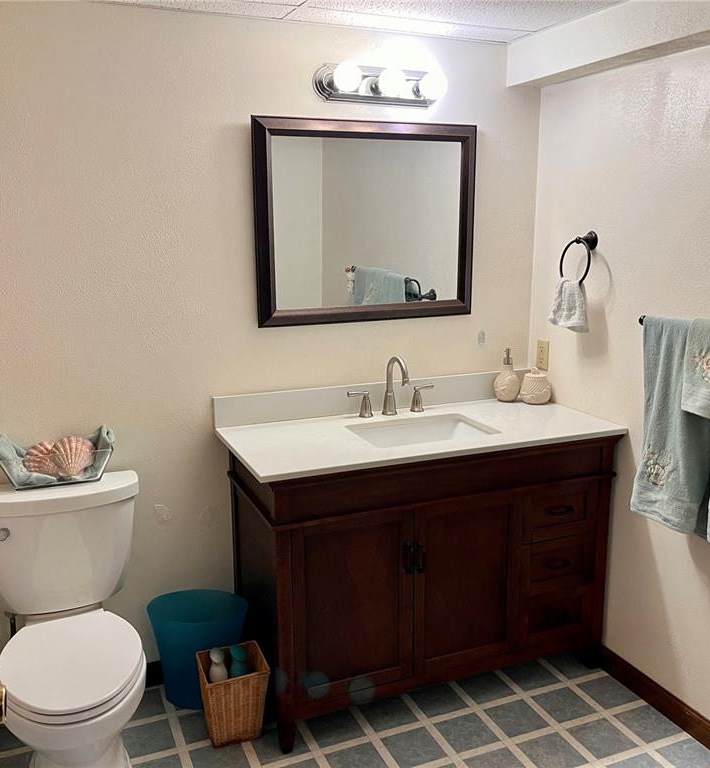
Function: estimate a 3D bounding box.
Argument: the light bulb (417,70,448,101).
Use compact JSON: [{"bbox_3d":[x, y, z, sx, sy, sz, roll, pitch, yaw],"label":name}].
[{"bbox_3d":[0.253,-0.980,2.524,0.086,0.086,0.102,-5,13,-22],"label":"light bulb"}]

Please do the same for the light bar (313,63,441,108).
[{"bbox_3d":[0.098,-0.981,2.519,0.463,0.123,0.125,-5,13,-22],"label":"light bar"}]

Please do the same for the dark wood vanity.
[{"bbox_3d":[0.227,0.594,2.668,1.217,0.887,0.550,-5,13,-22],"label":"dark wood vanity"}]

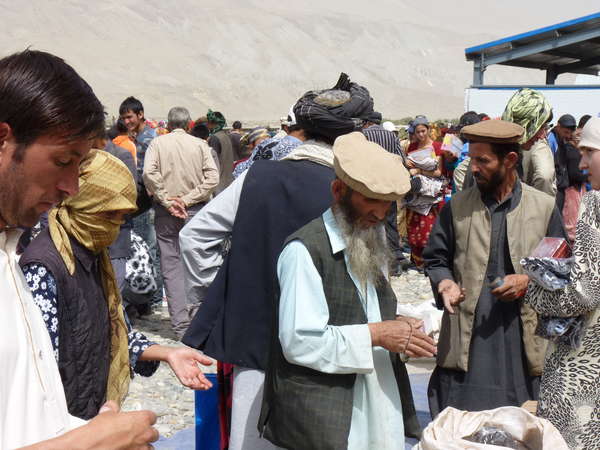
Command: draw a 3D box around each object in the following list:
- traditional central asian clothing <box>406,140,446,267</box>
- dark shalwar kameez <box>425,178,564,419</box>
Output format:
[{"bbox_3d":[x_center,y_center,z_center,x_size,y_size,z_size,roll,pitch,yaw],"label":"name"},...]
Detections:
[{"bbox_3d":[1.333,-0.223,14.851,0.450,1.340,0.360,0,4,6],"label":"traditional central asian clothing"},{"bbox_3d":[0.773,0.497,5.602,0.570,1.350,0.400,1,5,19],"label":"dark shalwar kameez"}]

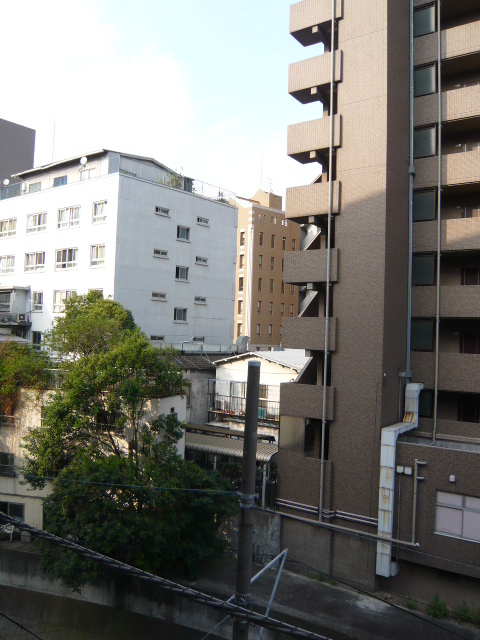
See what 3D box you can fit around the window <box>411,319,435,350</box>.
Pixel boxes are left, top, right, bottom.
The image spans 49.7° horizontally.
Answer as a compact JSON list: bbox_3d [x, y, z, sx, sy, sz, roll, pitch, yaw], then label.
[{"bbox_3d":[7.925,0.682,22.446,0.946,1.407,0.120,0,-3,33],"label":"window"}]

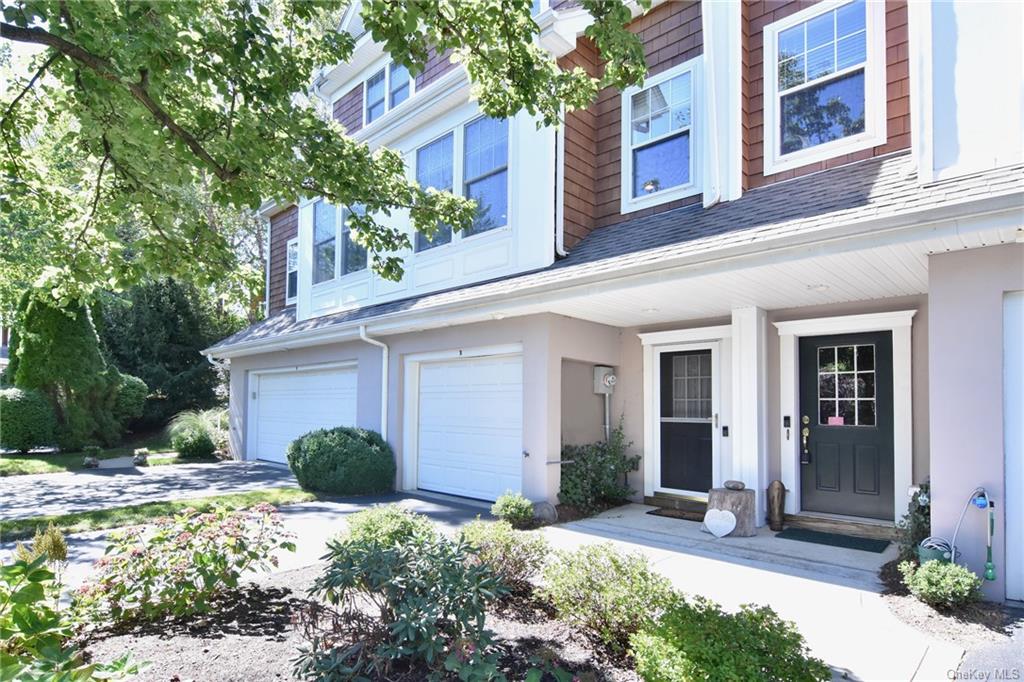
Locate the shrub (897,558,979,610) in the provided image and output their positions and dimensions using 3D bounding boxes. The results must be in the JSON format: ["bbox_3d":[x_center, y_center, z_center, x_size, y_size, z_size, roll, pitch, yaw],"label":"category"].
[{"bbox_3d":[3.191,1.810,3.820,0.520,0.350,0.460,-3,-6,42],"label":"shrub"}]

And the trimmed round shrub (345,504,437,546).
[{"bbox_3d":[-1.059,1.684,4.500,0.760,0.500,0.700,1,-4,0],"label":"trimmed round shrub"}]

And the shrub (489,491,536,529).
[{"bbox_3d":[0.006,2.002,6.100,0.510,0.440,0.500,0,-4,0],"label":"shrub"}]

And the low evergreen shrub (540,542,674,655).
[{"bbox_3d":[0.628,1.684,3.400,0.880,0.580,0.800,0,-4,0],"label":"low evergreen shrub"}]

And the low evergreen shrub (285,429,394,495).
[{"bbox_3d":[-2.823,1.956,8.450,1.700,1.100,1.650,-3,-5,38],"label":"low evergreen shrub"}]

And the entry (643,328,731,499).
[{"bbox_3d":[2.352,0.987,6.920,1.320,2.260,0.180,-3,-6,42],"label":"entry"}]

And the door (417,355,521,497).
[{"bbox_3d":[-0.708,1.385,7.963,2.380,2.130,0.100,-3,-6,42],"label":"door"}]

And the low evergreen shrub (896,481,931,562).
[{"bbox_3d":[3.721,1.665,4.720,0.340,0.700,0.450,-3,-6,42],"label":"low evergreen shrub"}]

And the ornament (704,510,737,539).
[{"bbox_3d":[2.180,1.903,5.350,0.340,0.300,0.060,-2,-12,37],"label":"ornament"}]

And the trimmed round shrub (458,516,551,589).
[{"bbox_3d":[-0.063,1.777,4.300,0.740,0.500,0.700,0,-4,0],"label":"trimmed round shrub"}]

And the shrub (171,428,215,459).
[{"bbox_3d":[-8.499,2.744,13.700,1.050,0.800,1.000,-3,-5,38],"label":"shrub"}]

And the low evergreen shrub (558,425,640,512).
[{"bbox_3d":[1.188,1.731,6.950,0.950,1.150,1.100,-3,-5,37],"label":"low evergreen shrub"}]

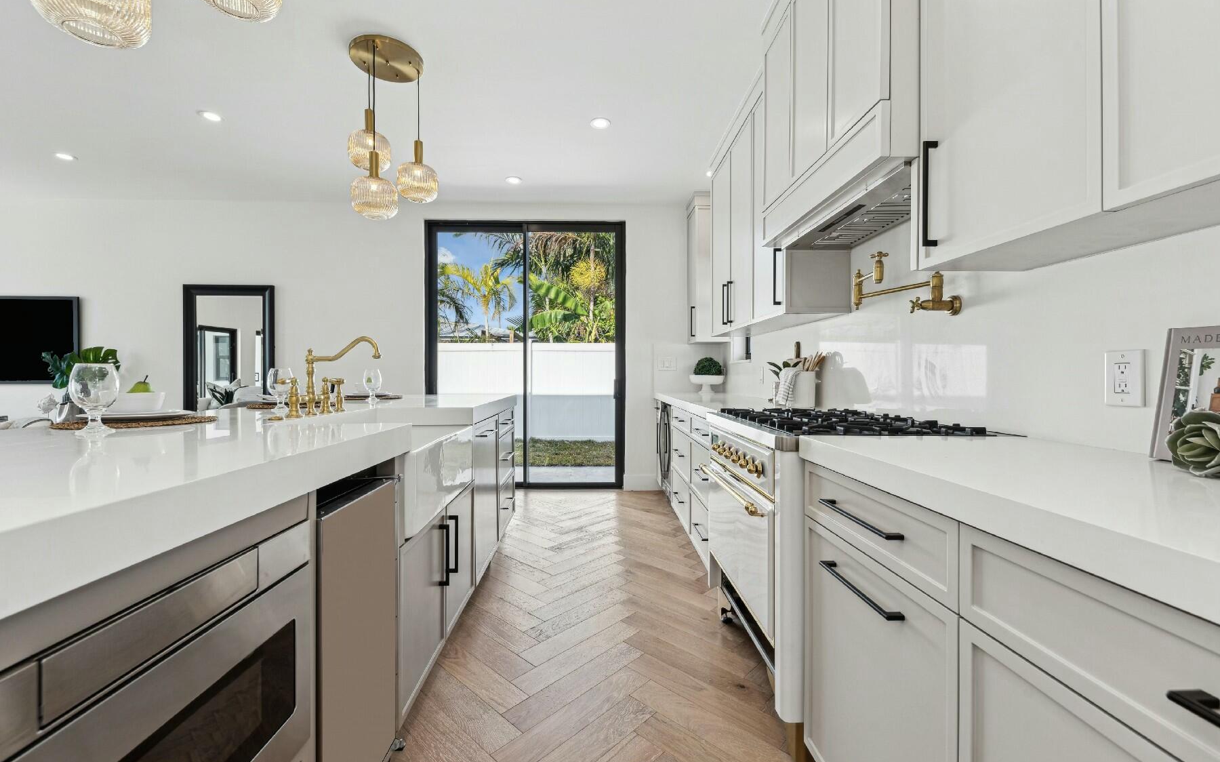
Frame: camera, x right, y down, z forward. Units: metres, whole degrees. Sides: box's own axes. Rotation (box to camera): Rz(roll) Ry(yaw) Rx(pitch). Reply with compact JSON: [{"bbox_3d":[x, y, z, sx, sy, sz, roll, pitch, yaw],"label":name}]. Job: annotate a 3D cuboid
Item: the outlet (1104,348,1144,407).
[{"bbox_3d":[1.151,-0.005,1.068,0.009,0.125,0.076,0,1,-2],"label":"outlet"}]

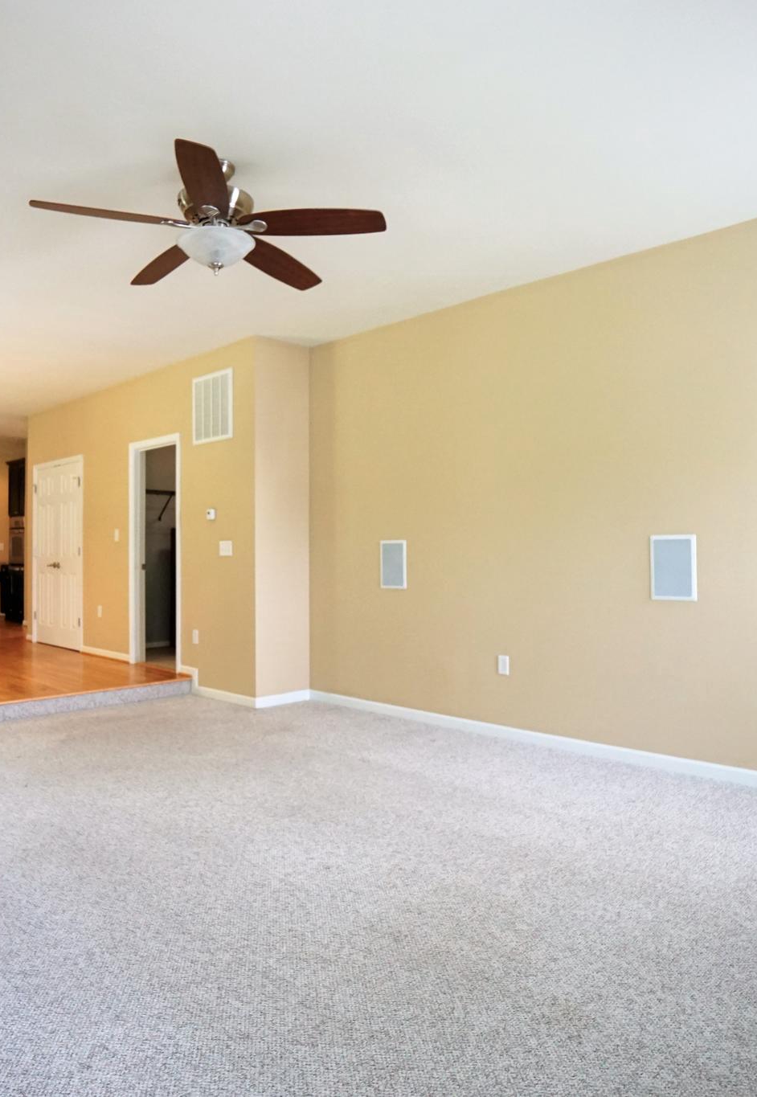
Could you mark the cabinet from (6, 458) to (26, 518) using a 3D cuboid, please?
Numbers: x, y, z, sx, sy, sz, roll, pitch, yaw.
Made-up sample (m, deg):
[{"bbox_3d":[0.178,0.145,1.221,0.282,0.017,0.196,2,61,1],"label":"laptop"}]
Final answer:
[{"bbox_3d":[-5.054,-0.863,10.083,0.630,0.830,0.580,-1,-1,41],"label":"cabinet"}]

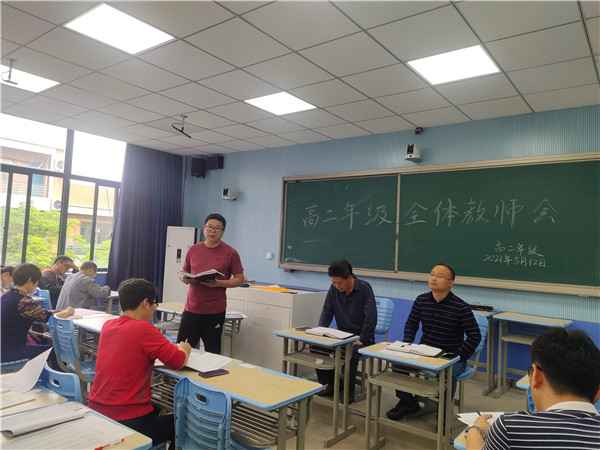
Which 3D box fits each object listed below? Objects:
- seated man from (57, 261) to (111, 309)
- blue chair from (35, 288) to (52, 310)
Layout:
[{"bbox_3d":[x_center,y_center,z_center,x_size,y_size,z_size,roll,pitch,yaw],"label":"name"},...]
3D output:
[{"bbox_3d":[-2.619,1.016,5.176,0.540,1.170,0.820,1,-3,38],"label":"seated man"},{"bbox_3d":[-2.796,1.156,5.048,0.420,0.850,0.520,1,-3,38],"label":"blue chair"}]

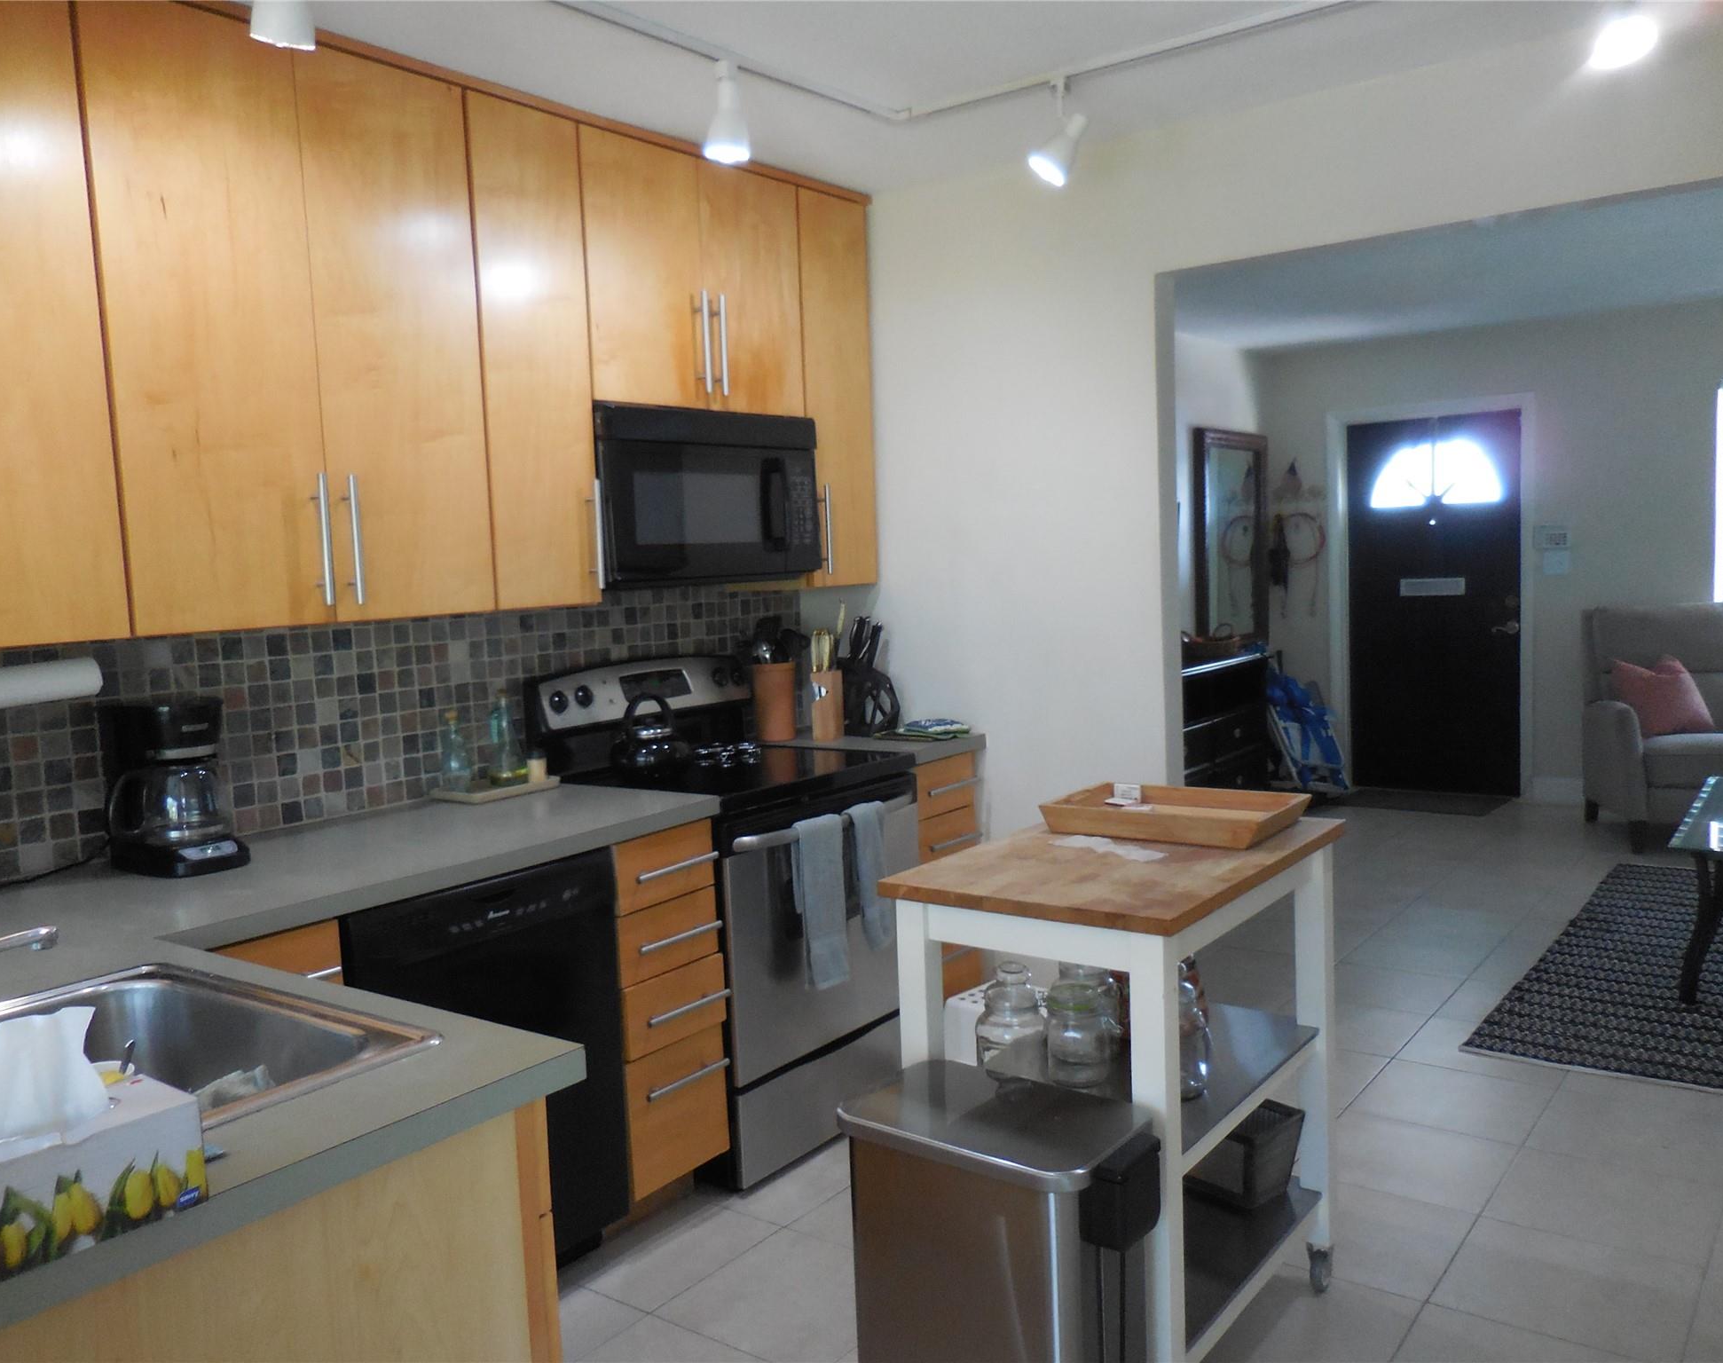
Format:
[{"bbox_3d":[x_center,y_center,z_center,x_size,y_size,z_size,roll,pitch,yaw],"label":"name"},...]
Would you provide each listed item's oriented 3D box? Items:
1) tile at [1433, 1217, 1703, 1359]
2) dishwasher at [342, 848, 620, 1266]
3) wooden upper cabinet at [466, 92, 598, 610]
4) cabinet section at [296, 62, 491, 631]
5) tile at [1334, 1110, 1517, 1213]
[{"bbox_3d":[1.332,1.146,2.481,0.401,0.012,0.398,1,6,38],"label":"tile"},{"bbox_3d":[-0.906,0.793,2.684,0.600,0.871,0.601,2,7,38],"label":"dishwasher"},{"bbox_3d":[-0.849,-0.731,3.069,0.330,1.130,0.308,1,6,38],"label":"wooden upper cabinet"},{"bbox_3d":[-1.038,-0.671,2.704,0.324,1.075,0.373,1,6,37],"label":"cabinet section"},{"bbox_3d":[1.231,1.080,2.962,0.395,0.010,0.386,1,6,38],"label":"tile"}]

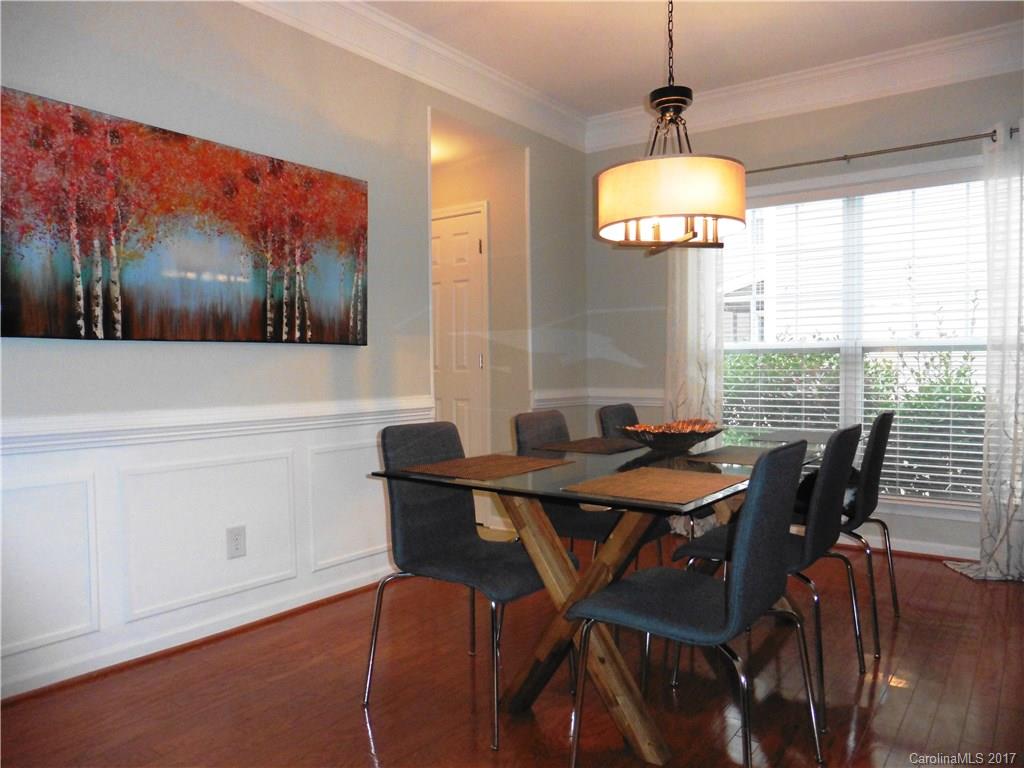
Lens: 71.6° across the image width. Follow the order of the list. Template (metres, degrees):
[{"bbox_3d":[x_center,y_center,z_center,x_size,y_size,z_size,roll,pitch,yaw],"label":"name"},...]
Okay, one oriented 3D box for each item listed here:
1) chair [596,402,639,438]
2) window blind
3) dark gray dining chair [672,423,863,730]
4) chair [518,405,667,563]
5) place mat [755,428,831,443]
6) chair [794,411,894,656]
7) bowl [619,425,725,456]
[{"bbox_3d":[0.705,0.529,3.275,0.540,0.845,0.500,1,2,36],"label":"chair"},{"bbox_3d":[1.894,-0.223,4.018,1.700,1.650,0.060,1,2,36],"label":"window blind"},{"bbox_3d":[0.843,0.554,2.327,0.520,0.840,0.500,1,2,36],"label":"dark gray dining chair"},{"bbox_3d":[0.306,0.543,2.737,0.540,0.845,0.500,1,2,36],"label":"chair"},{"bbox_3d":[1.222,0.225,2.959,0.310,0.006,0.475,1,2,36],"label":"place mat"},{"bbox_3d":[1.235,0.541,2.857,0.520,0.840,0.500,1,2,36],"label":"chair"},{"bbox_3d":[0.588,0.194,2.581,0.370,0.088,0.370,0,1,0],"label":"bowl"}]

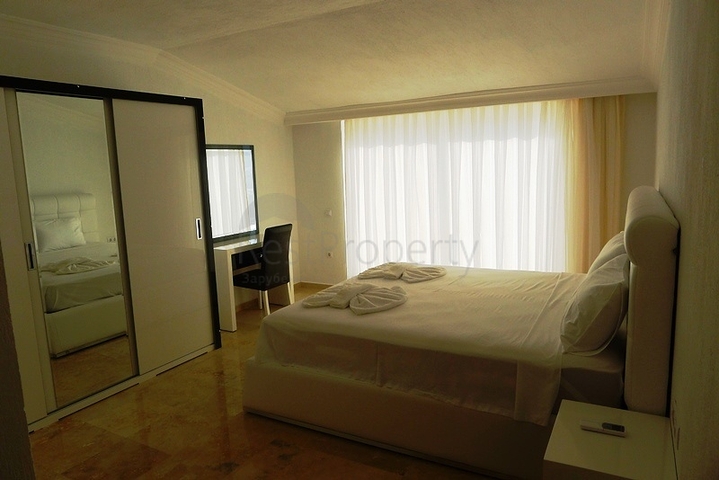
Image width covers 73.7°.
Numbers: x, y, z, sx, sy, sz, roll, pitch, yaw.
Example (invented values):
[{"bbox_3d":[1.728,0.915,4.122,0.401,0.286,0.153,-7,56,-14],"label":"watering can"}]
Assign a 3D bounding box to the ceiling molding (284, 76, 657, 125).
[{"bbox_3d":[0.749,-1.351,4.797,3.800,0.140,0.140,2,9,29],"label":"ceiling molding"}]

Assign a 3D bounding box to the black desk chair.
[{"bbox_3d":[-0.997,0.329,4.897,0.569,0.956,0.467,2,9,27],"label":"black desk chair"}]

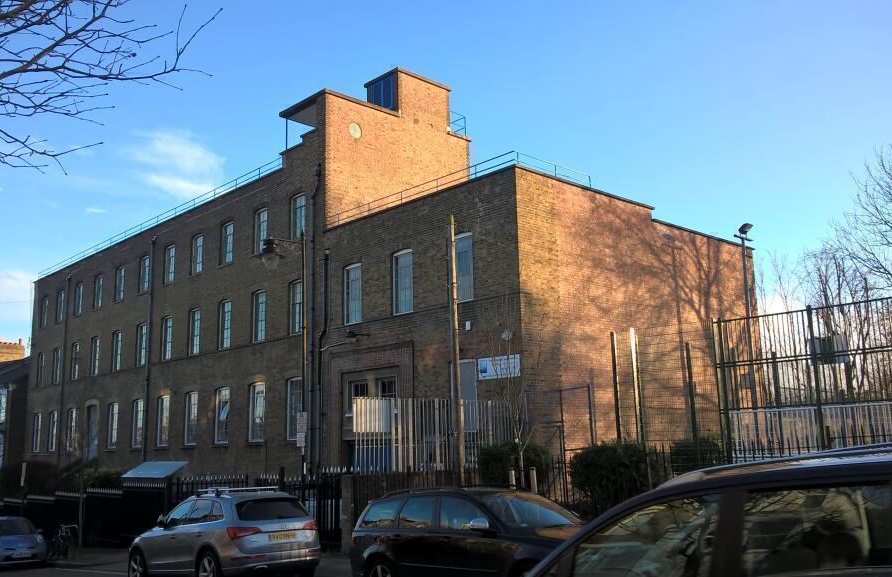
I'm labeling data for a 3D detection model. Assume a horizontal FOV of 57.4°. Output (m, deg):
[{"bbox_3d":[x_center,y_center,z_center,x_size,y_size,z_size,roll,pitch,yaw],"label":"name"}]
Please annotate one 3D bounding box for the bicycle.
[{"bbox_3d":[-10.965,7.234,23.300,0.550,1.030,1.700,9,-15,-43],"label":"bicycle"}]

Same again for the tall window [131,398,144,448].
[{"bbox_3d":[-14.251,6.265,37.858,0.150,2.200,1.080,8,-14,-44],"label":"tall window"}]

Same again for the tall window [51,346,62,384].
[{"bbox_3d":[-22.292,4.447,46.824,0.180,2.050,1.060,9,-15,-43],"label":"tall window"}]

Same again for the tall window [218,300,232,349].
[{"bbox_3d":[-9.015,1.501,33.475,0.180,2.080,1.060,9,-15,-43],"label":"tall window"}]

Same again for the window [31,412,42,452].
[{"bbox_3d":[-23.953,8.478,47.892,0.180,2.200,1.060,9,-15,-43],"label":"window"}]

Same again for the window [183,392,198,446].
[{"bbox_3d":[-10.663,5.473,34.284,0.150,2.200,1.070,8,-14,-44],"label":"window"}]

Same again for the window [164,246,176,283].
[{"bbox_3d":[-12.720,-1.071,37.759,0.180,1.870,1.060,9,-15,-43],"label":"window"}]

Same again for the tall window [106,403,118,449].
[{"bbox_3d":[-16.559,6.817,40.502,0.150,2.220,1.080,9,-15,-44],"label":"tall window"}]

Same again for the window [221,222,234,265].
[{"bbox_3d":[-9.211,-1.876,34.309,0.150,1.830,1.000,9,-15,-44],"label":"window"}]

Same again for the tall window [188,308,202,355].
[{"bbox_3d":[-10.655,1.838,34.768,0.150,1.980,1.030,8,-14,-44],"label":"tall window"}]

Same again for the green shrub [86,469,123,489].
[{"bbox_3d":[-12.747,7.412,30.377,1.000,1.500,1.600,9,-15,-43],"label":"green shrub"}]

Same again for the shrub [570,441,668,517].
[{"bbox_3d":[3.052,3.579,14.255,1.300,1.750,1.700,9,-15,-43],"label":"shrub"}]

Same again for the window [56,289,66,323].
[{"bbox_3d":[-22.495,1.056,47.630,0.150,1.830,1.000,9,-15,-44],"label":"window"}]

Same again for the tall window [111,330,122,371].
[{"bbox_3d":[-16.643,3.176,41.195,0.150,2.040,1.000,9,-15,-44],"label":"tall window"}]

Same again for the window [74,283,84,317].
[{"bbox_3d":[-20.558,0.629,45.688,0.150,1.830,1.000,9,-15,-44],"label":"window"}]

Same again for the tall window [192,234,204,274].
[{"bbox_3d":[-10.850,-1.474,35.877,0.180,1.850,1.060,9,-15,-43],"label":"tall window"}]

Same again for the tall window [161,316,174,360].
[{"bbox_3d":[-12.765,2.321,37.305,0.150,2.040,1.000,9,-15,-44],"label":"tall window"}]

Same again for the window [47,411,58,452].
[{"bbox_3d":[-21.862,7.955,45.439,0.150,2.180,1.070,8,-14,-44],"label":"window"}]

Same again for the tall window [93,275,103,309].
[{"bbox_3d":[-18.716,0.222,43.841,0.150,1.830,1.000,9,-15,-44],"label":"tall window"}]

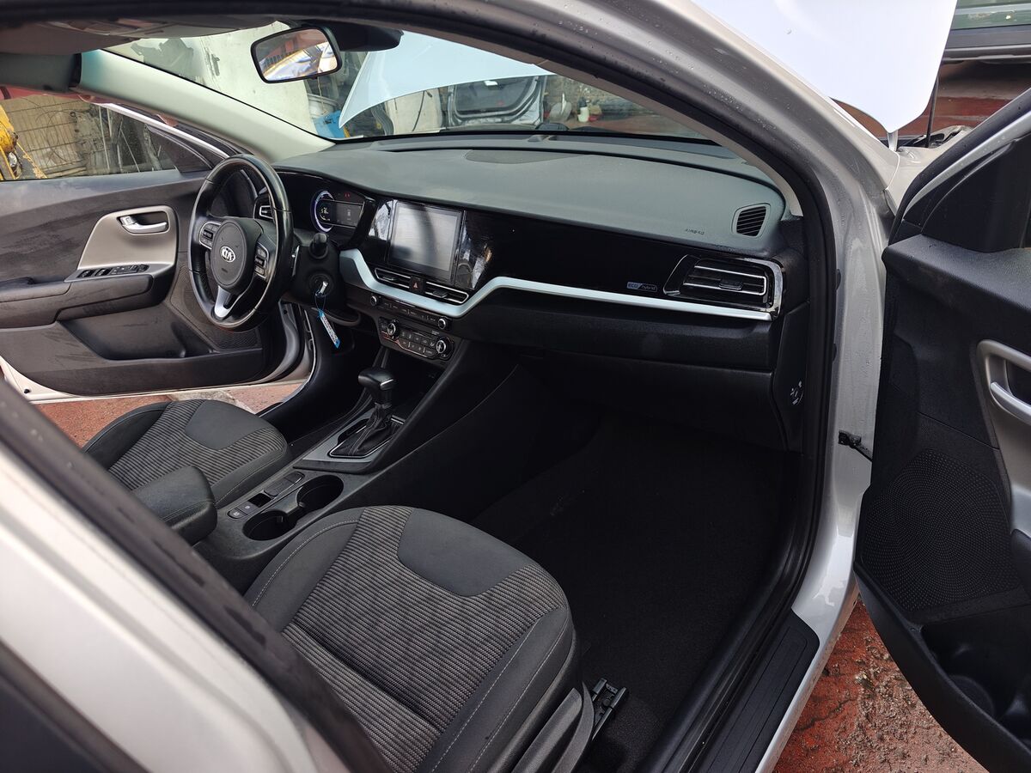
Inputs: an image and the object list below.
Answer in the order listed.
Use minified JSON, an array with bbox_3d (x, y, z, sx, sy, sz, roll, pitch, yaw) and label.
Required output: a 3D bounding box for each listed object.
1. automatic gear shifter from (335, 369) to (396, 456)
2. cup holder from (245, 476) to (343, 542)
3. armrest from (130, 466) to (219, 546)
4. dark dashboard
[{"bbox_3d":[-0.299,0.048,1.365,0.072,0.150,0.147,19,36,36],"label":"automatic gear shifter"},{"bbox_3d":[-0.392,0.252,1.256,0.087,0.072,0.190,19,36,36],"label":"cup holder"},{"bbox_3d":[-0.605,0.250,1.074,0.154,0.080,0.288,19,36,36],"label":"armrest"},{"bbox_3d":[-0.049,-0.286,1.552,1.440,0.465,0.540,19,36,36],"label":"dark dashboard"}]

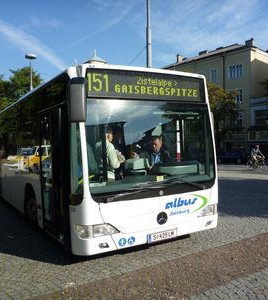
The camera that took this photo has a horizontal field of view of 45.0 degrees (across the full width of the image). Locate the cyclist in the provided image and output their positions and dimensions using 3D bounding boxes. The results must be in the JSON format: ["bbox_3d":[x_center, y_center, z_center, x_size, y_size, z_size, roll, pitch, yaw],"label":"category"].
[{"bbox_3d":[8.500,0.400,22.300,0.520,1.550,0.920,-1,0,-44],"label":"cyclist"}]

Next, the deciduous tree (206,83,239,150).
[{"bbox_3d":[9.954,-3.400,40.000,6.300,9.700,6.300,-1,0,0],"label":"deciduous tree"}]

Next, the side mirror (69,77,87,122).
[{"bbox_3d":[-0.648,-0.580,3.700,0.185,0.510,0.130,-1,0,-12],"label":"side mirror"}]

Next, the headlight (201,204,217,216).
[{"bbox_3d":[1.172,0.983,5.214,0.510,0.180,0.180,-3,2,-41],"label":"headlight"}]

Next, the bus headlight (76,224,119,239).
[{"bbox_3d":[-0.458,1.048,4.260,0.530,0.180,0.180,-2,1,-20],"label":"bus headlight"}]

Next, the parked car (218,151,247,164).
[{"bbox_3d":[10.800,0.700,36.600,1.720,1.450,4.200,-1,0,-42],"label":"parked car"}]

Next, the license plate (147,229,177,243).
[{"bbox_3d":[0.414,1.228,4.656,0.520,0.120,0.020,-3,2,-30],"label":"license plate"}]

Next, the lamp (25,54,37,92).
[{"bbox_3d":[-5.407,-1.723,17.000,0.620,6.730,0.620,-1,0,0],"label":"lamp"}]

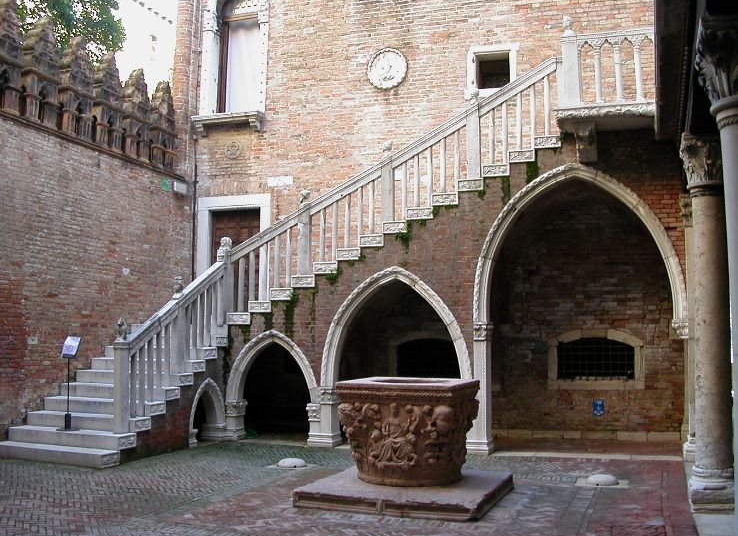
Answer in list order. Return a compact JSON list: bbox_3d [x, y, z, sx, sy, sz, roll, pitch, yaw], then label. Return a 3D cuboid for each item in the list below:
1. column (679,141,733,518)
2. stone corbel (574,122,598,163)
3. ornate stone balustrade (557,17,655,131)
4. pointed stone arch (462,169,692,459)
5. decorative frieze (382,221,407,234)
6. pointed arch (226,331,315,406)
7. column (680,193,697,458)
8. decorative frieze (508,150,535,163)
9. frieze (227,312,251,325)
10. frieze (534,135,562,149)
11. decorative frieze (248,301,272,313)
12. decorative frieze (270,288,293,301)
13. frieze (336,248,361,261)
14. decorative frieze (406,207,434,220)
[{"bbox_3d":[3.117,0.449,7.170,0.506,3.402,0.529,-2,-6,21],"label":"column"},{"bbox_3d":[2.651,-1.530,9.620,0.250,0.440,0.380,-1,-5,17],"label":"stone corbel"},{"bbox_3d":[3.114,-2.609,10.433,1.306,1.374,0.488,-2,-6,21],"label":"ornate stone balustrade"},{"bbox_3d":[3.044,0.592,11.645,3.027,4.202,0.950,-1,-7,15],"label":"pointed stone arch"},{"bbox_3d":[0.361,-0.530,10.542,0.322,0.152,0.080,-1,-5,17],"label":"decorative frieze"},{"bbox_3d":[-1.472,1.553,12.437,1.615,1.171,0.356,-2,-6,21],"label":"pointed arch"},{"bbox_3d":[4.484,0.787,10.884,0.436,3.665,0.420,-1,-7,15],"label":"column"},{"bbox_3d":[2.167,-1.563,11.134,0.391,0.178,0.120,-2,-6,21],"label":"decorative frieze"},{"bbox_3d":[-2.051,0.813,12.572,0.394,0.179,0.120,-2,-6,21],"label":"frieze"},{"bbox_3d":[2.637,-1.867,11.650,0.383,0.194,0.110,-1,-7,15],"label":"frieze"},{"bbox_3d":[-1.520,0.543,11.072,0.322,0.152,0.080,-1,-5,17],"label":"decorative frieze"},{"bbox_3d":[-1.409,0.413,12.482,0.374,0.194,0.110,-1,-7,15],"label":"decorative frieze"},{"bbox_3d":[-0.272,-0.172,10.719,0.322,0.152,0.080,-1,-5,17],"label":"frieze"},{"bbox_3d":[0.678,-0.709,10.454,0.322,0.152,0.080,-1,-5,17],"label":"decorative frieze"}]

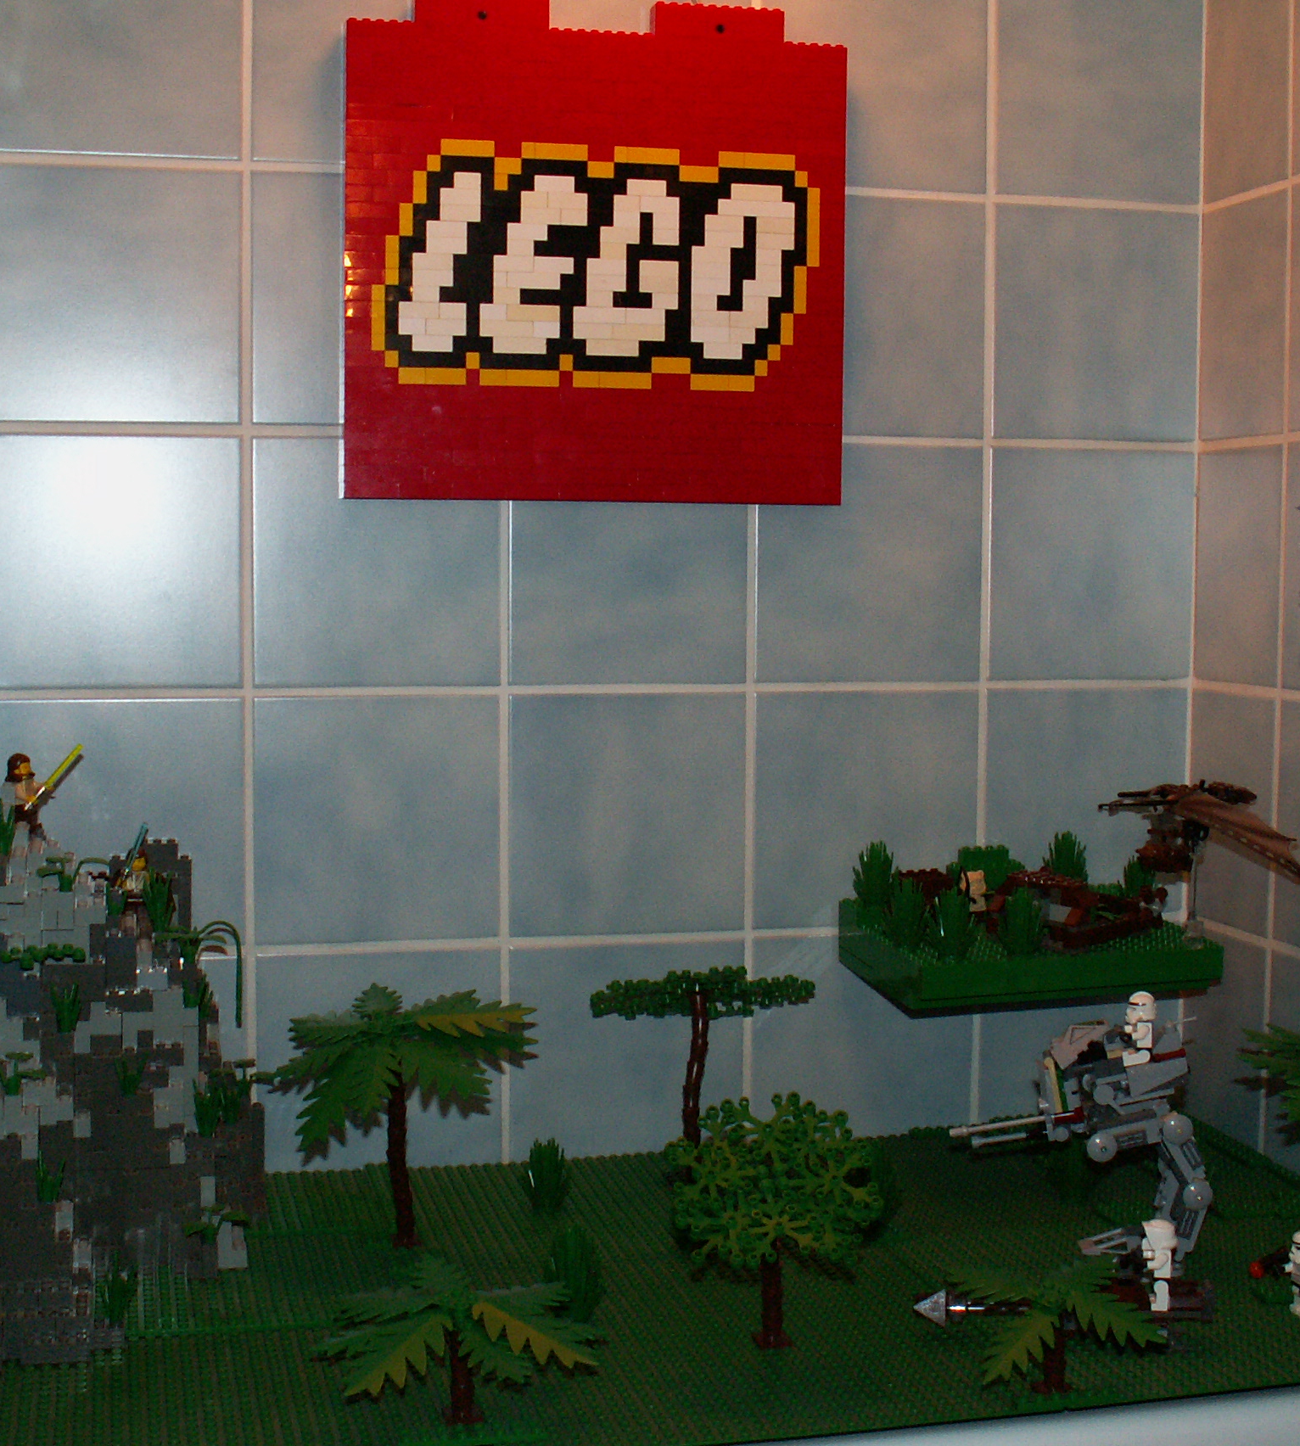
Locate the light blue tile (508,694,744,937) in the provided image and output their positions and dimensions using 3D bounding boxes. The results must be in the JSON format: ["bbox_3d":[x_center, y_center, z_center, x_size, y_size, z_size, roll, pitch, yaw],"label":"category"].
[{"bbox_3d":[-0.013,0.056,1.339,0.149,0.149,0.008,-1,5,-13],"label":"light blue tile"}]

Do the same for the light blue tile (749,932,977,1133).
[{"bbox_3d":[0.135,0.203,1.387,0.149,0.141,0.008,-1,5,-13],"label":"light blue tile"}]

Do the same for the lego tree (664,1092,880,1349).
[{"bbox_3d":[0.058,0.238,1.030,0.107,0.118,0.105,0,4,0],"label":"lego tree"}]

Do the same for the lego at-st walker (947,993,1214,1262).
[{"bbox_3d":[0.223,0.212,1.127,0.144,0.147,0.072,0,4,-9],"label":"lego at-st walker"}]

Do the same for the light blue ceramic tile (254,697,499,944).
[{"bbox_3d":[-0.163,0.058,1.308,0.148,0.148,0.008,-1,4,-13],"label":"light blue ceramic tile"}]

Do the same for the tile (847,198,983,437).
[{"bbox_3d":[0.138,-0.252,1.349,0.149,0.149,0.008,-1,5,-13],"label":"tile"}]

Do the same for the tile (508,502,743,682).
[{"bbox_3d":[-0.012,-0.098,1.327,0.149,0.149,0.008,-1,5,-13],"label":"tile"}]

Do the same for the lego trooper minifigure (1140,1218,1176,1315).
[{"bbox_3d":[0.234,0.250,1.000,0.018,0.045,0.025,0,4,-1],"label":"lego trooper minifigure"}]

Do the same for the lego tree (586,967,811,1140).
[{"bbox_3d":[0.030,0.215,1.286,0.126,0.120,0.108,-1,5,-13],"label":"lego tree"}]

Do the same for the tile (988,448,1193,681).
[{"bbox_3d":[0.287,-0.103,1.415,0.144,0.152,0.010,-1,5,-13],"label":"tile"}]

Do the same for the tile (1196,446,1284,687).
[{"bbox_3d":[0.377,-0.099,1.374,0.010,0.152,0.108,-1,5,-14],"label":"tile"}]

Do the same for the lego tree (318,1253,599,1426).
[{"bbox_3d":[-0.083,0.272,0.942,0.125,0.063,0.115,-1,5,-13],"label":"lego tree"}]

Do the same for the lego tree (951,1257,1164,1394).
[{"bbox_3d":[0.181,0.268,0.965,0.095,0.055,0.095,-1,4,-13],"label":"lego tree"}]

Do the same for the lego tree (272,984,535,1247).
[{"bbox_3d":[-0.141,0.216,1.175,0.149,0.132,0.136,-1,5,-13],"label":"lego tree"}]

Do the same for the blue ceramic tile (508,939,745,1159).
[{"bbox_3d":[-0.014,0.206,1.353,0.148,0.145,0.008,-1,4,-13],"label":"blue ceramic tile"}]

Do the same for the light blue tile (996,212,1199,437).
[{"bbox_3d":[0.284,-0.254,1.387,0.145,0.148,0.008,-1,4,-13],"label":"light blue tile"}]

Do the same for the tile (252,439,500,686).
[{"bbox_3d":[-0.162,-0.096,1.292,0.149,0.149,0.008,-1,5,-13],"label":"tile"}]

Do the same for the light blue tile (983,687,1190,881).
[{"bbox_3d":[0.286,0.052,1.427,0.144,0.152,0.010,-1,5,-13],"label":"light blue tile"}]

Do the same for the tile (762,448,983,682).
[{"bbox_3d":[0.138,-0.100,1.364,0.148,0.148,0.008,-1,4,-13],"label":"tile"}]

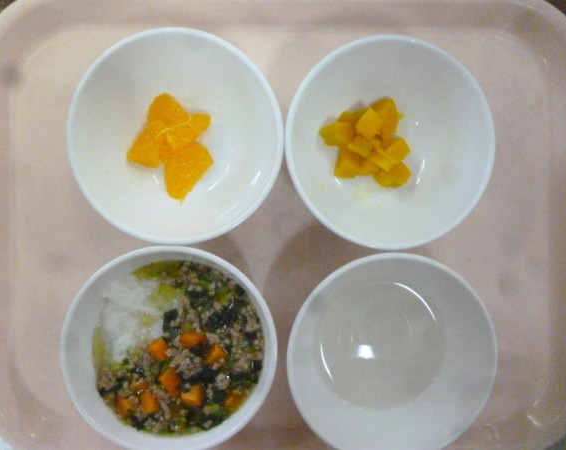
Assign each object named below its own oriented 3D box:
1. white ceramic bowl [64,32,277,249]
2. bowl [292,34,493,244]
[{"bbox_3d":[-0.060,-0.049,0.298,0.120,0.055,0.120,0,91,-2],"label":"white ceramic bowl"},{"bbox_3d":[0.060,-0.047,0.302,0.120,0.055,0.120,0,91,-2],"label":"bowl"}]

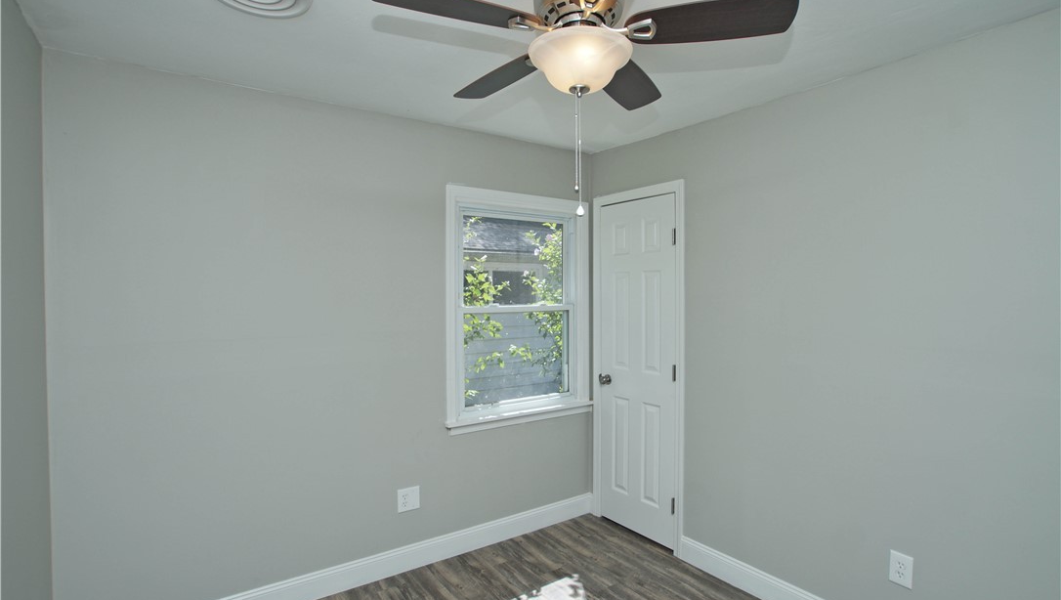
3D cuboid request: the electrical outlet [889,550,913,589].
[{"bbox_3d":[1.441,1.050,1.832,0.011,0.119,0.072,-1,1,-39],"label":"electrical outlet"}]

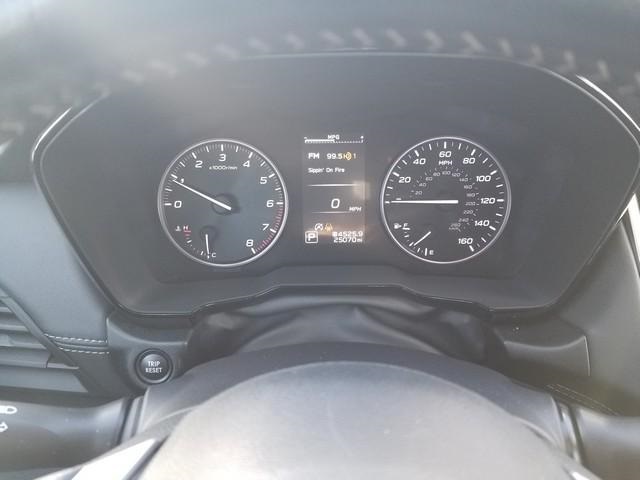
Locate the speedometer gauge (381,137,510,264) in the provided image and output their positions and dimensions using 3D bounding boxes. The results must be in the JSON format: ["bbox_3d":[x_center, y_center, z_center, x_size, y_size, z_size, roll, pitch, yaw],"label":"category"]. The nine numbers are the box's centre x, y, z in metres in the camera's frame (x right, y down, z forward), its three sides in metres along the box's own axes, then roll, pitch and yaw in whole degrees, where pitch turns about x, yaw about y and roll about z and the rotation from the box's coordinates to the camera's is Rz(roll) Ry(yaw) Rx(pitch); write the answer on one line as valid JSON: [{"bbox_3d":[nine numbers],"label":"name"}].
[{"bbox_3d":[0.099,-0.031,0.378,0.102,0.101,0.015,-1,5,1],"label":"speedometer gauge"}]

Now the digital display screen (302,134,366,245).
[{"bbox_3d":[0.011,-0.040,0.379,0.050,0.087,0.008,-1,5,1],"label":"digital display screen"}]

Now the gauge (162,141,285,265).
[{"bbox_3d":[-0.077,-0.029,0.382,0.103,0.102,0.015,-1,5,1],"label":"gauge"}]

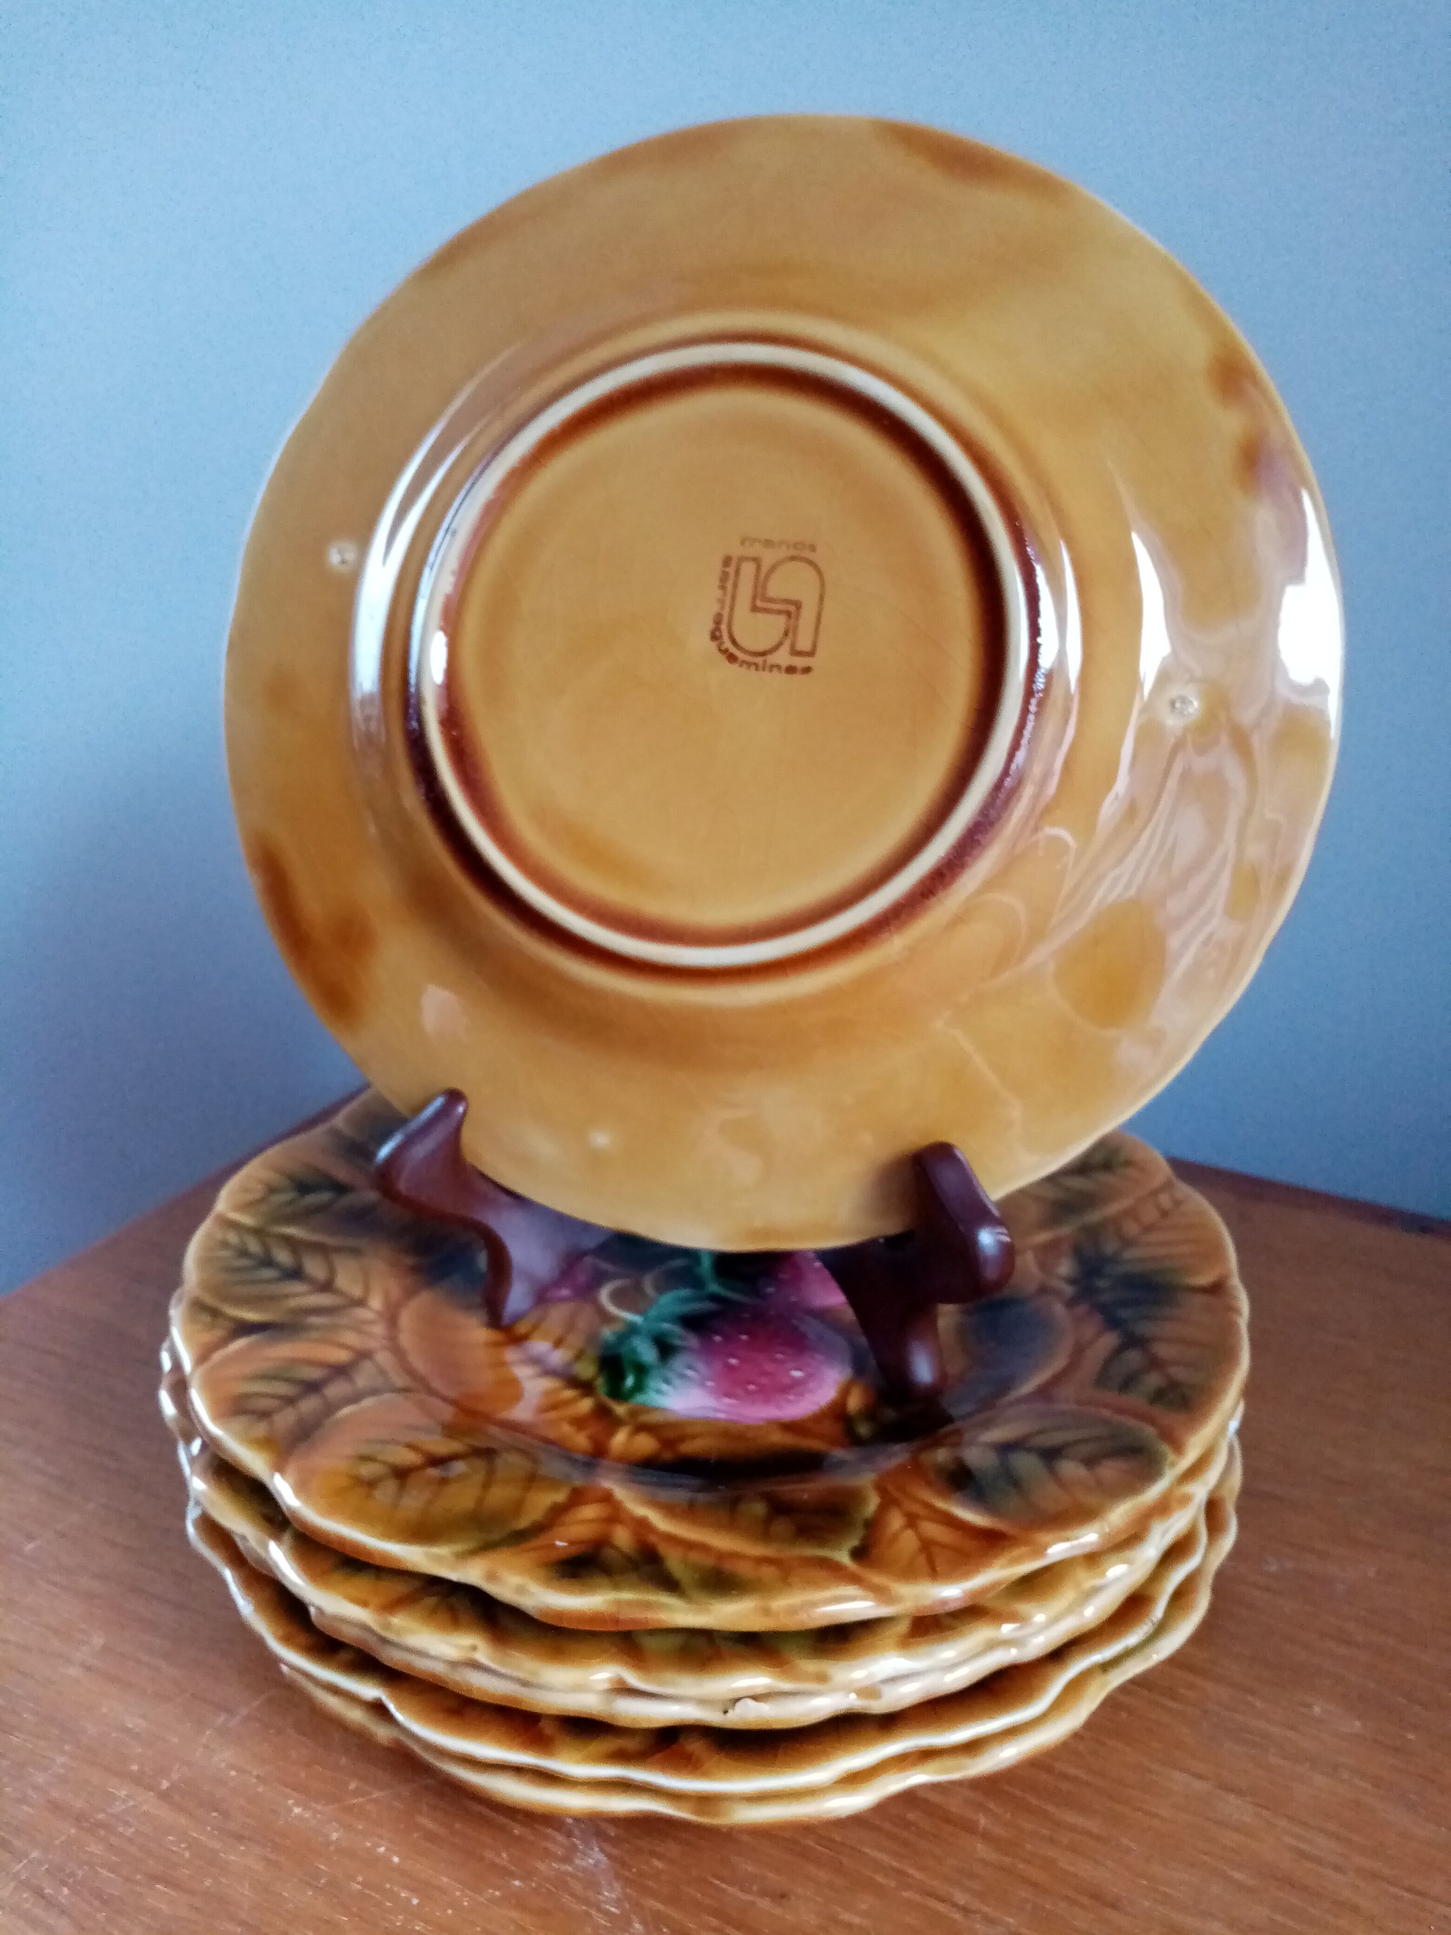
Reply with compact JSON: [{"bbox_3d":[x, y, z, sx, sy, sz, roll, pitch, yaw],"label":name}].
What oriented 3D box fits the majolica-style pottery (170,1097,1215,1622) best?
[{"bbox_3d":[-0.002,0.059,0.286,0.199,0.023,0.199,1,21,0],"label":"majolica-style pottery"}]

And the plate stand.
[{"bbox_3d":[0.002,0.002,0.268,0.107,0.130,0.098,6,22,13],"label":"plate stand"}]

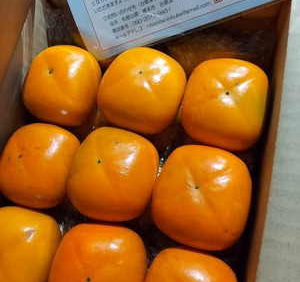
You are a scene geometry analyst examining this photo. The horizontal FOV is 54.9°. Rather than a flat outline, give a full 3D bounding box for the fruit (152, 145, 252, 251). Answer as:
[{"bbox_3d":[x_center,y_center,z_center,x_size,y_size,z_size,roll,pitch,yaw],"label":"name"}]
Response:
[{"bbox_3d":[0.043,0.046,0.243,0.082,0.057,0.082,9,77,14],"label":"fruit"}]

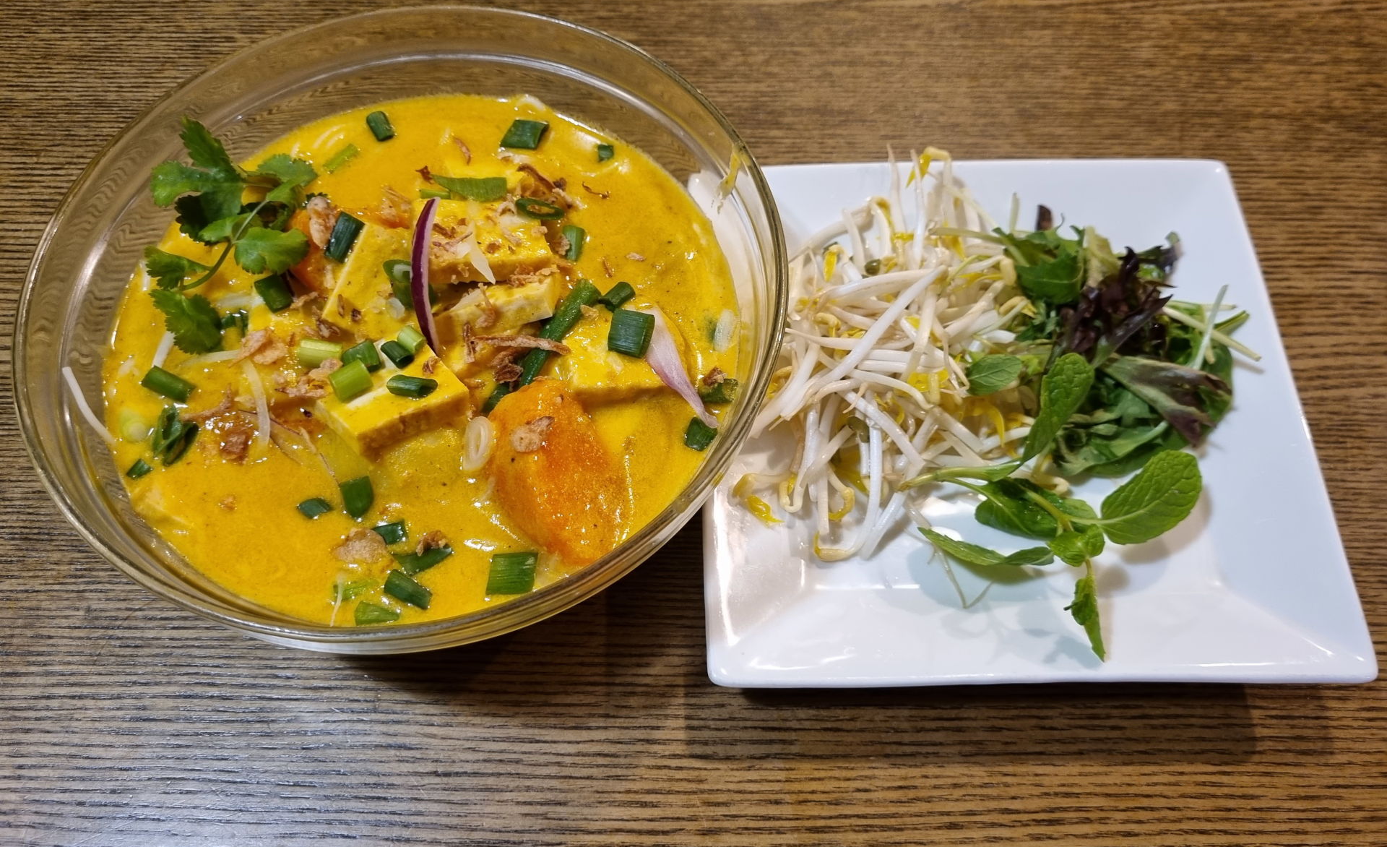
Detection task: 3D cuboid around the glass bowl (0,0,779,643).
[{"bbox_3d":[-0.083,-0.024,0.344,0.220,0.090,0.220,0,63,0],"label":"glass bowl"}]

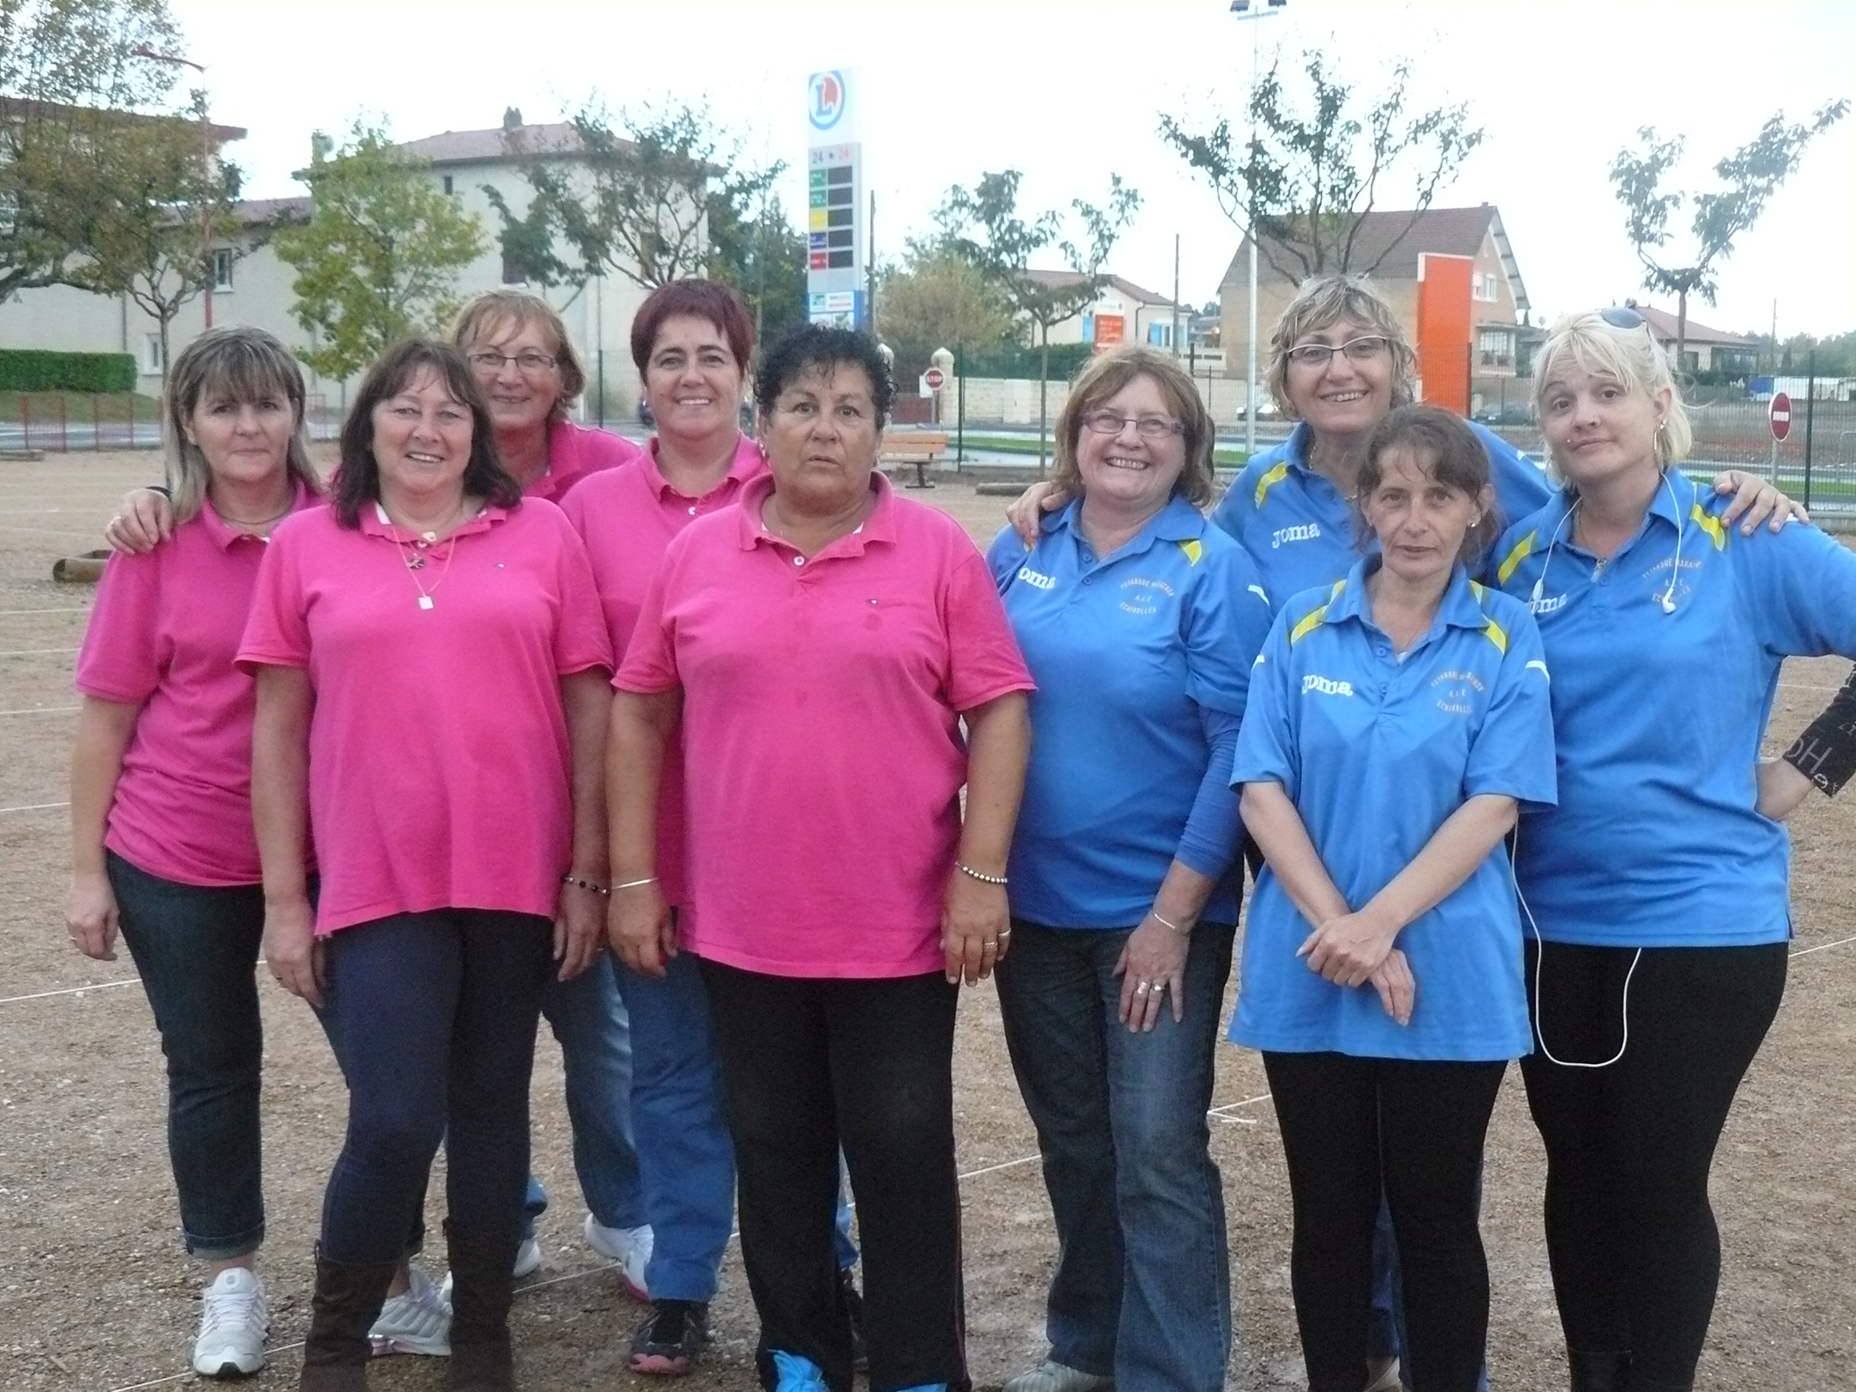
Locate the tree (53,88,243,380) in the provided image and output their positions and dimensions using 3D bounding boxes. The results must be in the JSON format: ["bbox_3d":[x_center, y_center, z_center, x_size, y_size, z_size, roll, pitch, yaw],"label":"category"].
[{"bbox_3d":[-10.696,-5.565,36.095,2.750,5.500,2.750,0,7,0],"label":"tree"}]

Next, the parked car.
[{"bbox_3d":[27.595,-13.248,125.313,4.200,1.470,1.750,-6,9,-43],"label":"parked car"}]

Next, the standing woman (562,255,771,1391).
[{"bbox_3d":[-0.342,0.207,4.124,0.490,1.670,0.360,0,7,-4],"label":"standing woman"}]

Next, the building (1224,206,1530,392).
[{"bbox_3d":[23.311,-19.845,136.611,13.900,10.400,8.600,5,8,34],"label":"building"}]

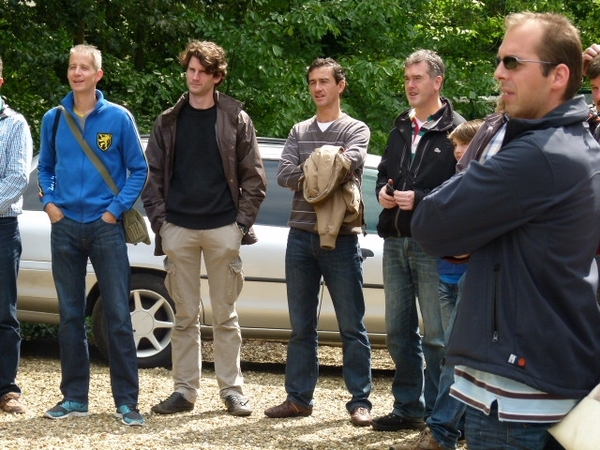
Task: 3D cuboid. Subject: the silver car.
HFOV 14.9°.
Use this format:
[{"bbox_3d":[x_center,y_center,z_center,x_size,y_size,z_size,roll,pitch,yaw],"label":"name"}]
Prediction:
[{"bbox_3d":[0.070,0.158,15.062,4.650,1.470,1.760,2,2,-15],"label":"silver car"}]

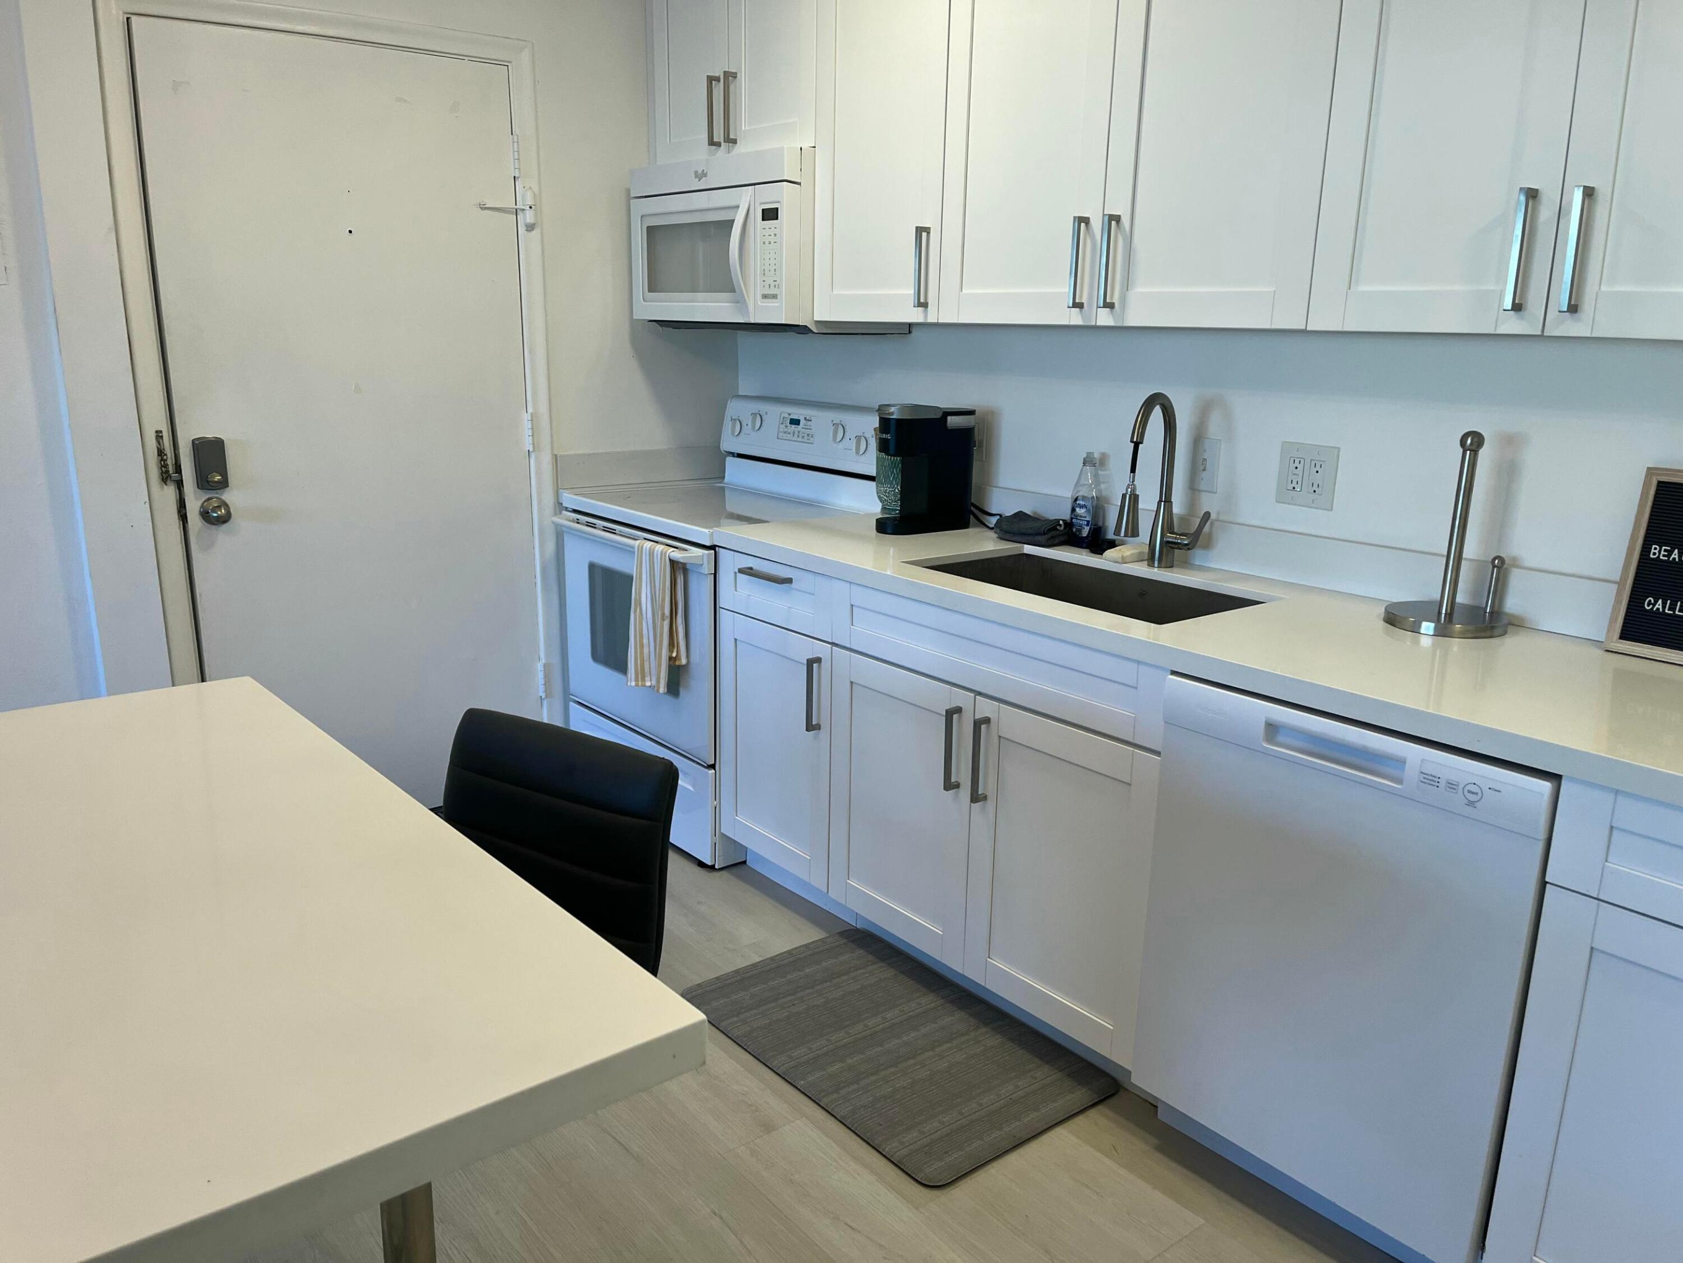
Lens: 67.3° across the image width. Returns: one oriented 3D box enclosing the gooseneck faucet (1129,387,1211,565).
[{"bbox_3d":[0.672,-0.301,2.598,0.150,0.370,0.215,13,19,40],"label":"gooseneck faucet"}]

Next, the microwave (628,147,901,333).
[{"bbox_3d":[-0.215,-1.054,3.471,0.420,0.432,0.760,-10,18,-37],"label":"microwave"}]

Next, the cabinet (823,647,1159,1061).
[{"bbox_3d":[0.475,0.380,2.721,0.560,0.640,0.905,-10,18,-37],"label":"cabinet"}]

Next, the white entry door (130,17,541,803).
[{"bbox_3d":[-1.274,-0.459,3.389,0.915,2.045,0.050,-10,18,-37],"label":"white entry door"}]

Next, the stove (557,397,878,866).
[{"bbox_3d":[-0.334,-0.043,3.626,0.690,1.175,0.760,-10,18,-37],"label":"stove"}]

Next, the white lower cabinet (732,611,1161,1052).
[{"bbox_3d":[0.332,0.334,2.895,0.560,0.640,1.360,-10,18,-37],"label":"white lower cabinet"}]

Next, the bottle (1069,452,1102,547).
[{"bbox_3d":[0.566,-0.304,2.913,0.080,0.218,0.050,14,20,43],"label":"bottle"}]

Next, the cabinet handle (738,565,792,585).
[{"bbox_3d":[-0.178,-0.130,2.956,0.034,0.013,0.173,-10,18,-37],"label":"cabinet handle"}]

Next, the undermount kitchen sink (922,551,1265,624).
[{"bbox_3d":[0.486,0.019,2.597,0.400,0.230,0.710,-10,18,-37],"label":"undermount kitchen sink"}]

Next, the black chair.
[{"bbox_3d":[-0.493,0.601,1.685,0.410,0.875,0.450,9,17,30],"label":"black chair"}]

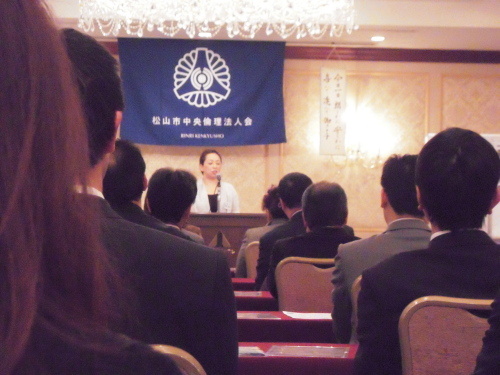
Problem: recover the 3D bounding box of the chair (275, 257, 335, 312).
[{"bbox_3d":[0.275,0.721,6.550,0.425,0.890,0.550,1,-1,-3],"label":"chair"}]

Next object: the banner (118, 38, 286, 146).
[{"bbox_3d":[-0.411,-0.820,14.000,1.450,0.910,0.040,1,-1,-4],"label":"banner"}]

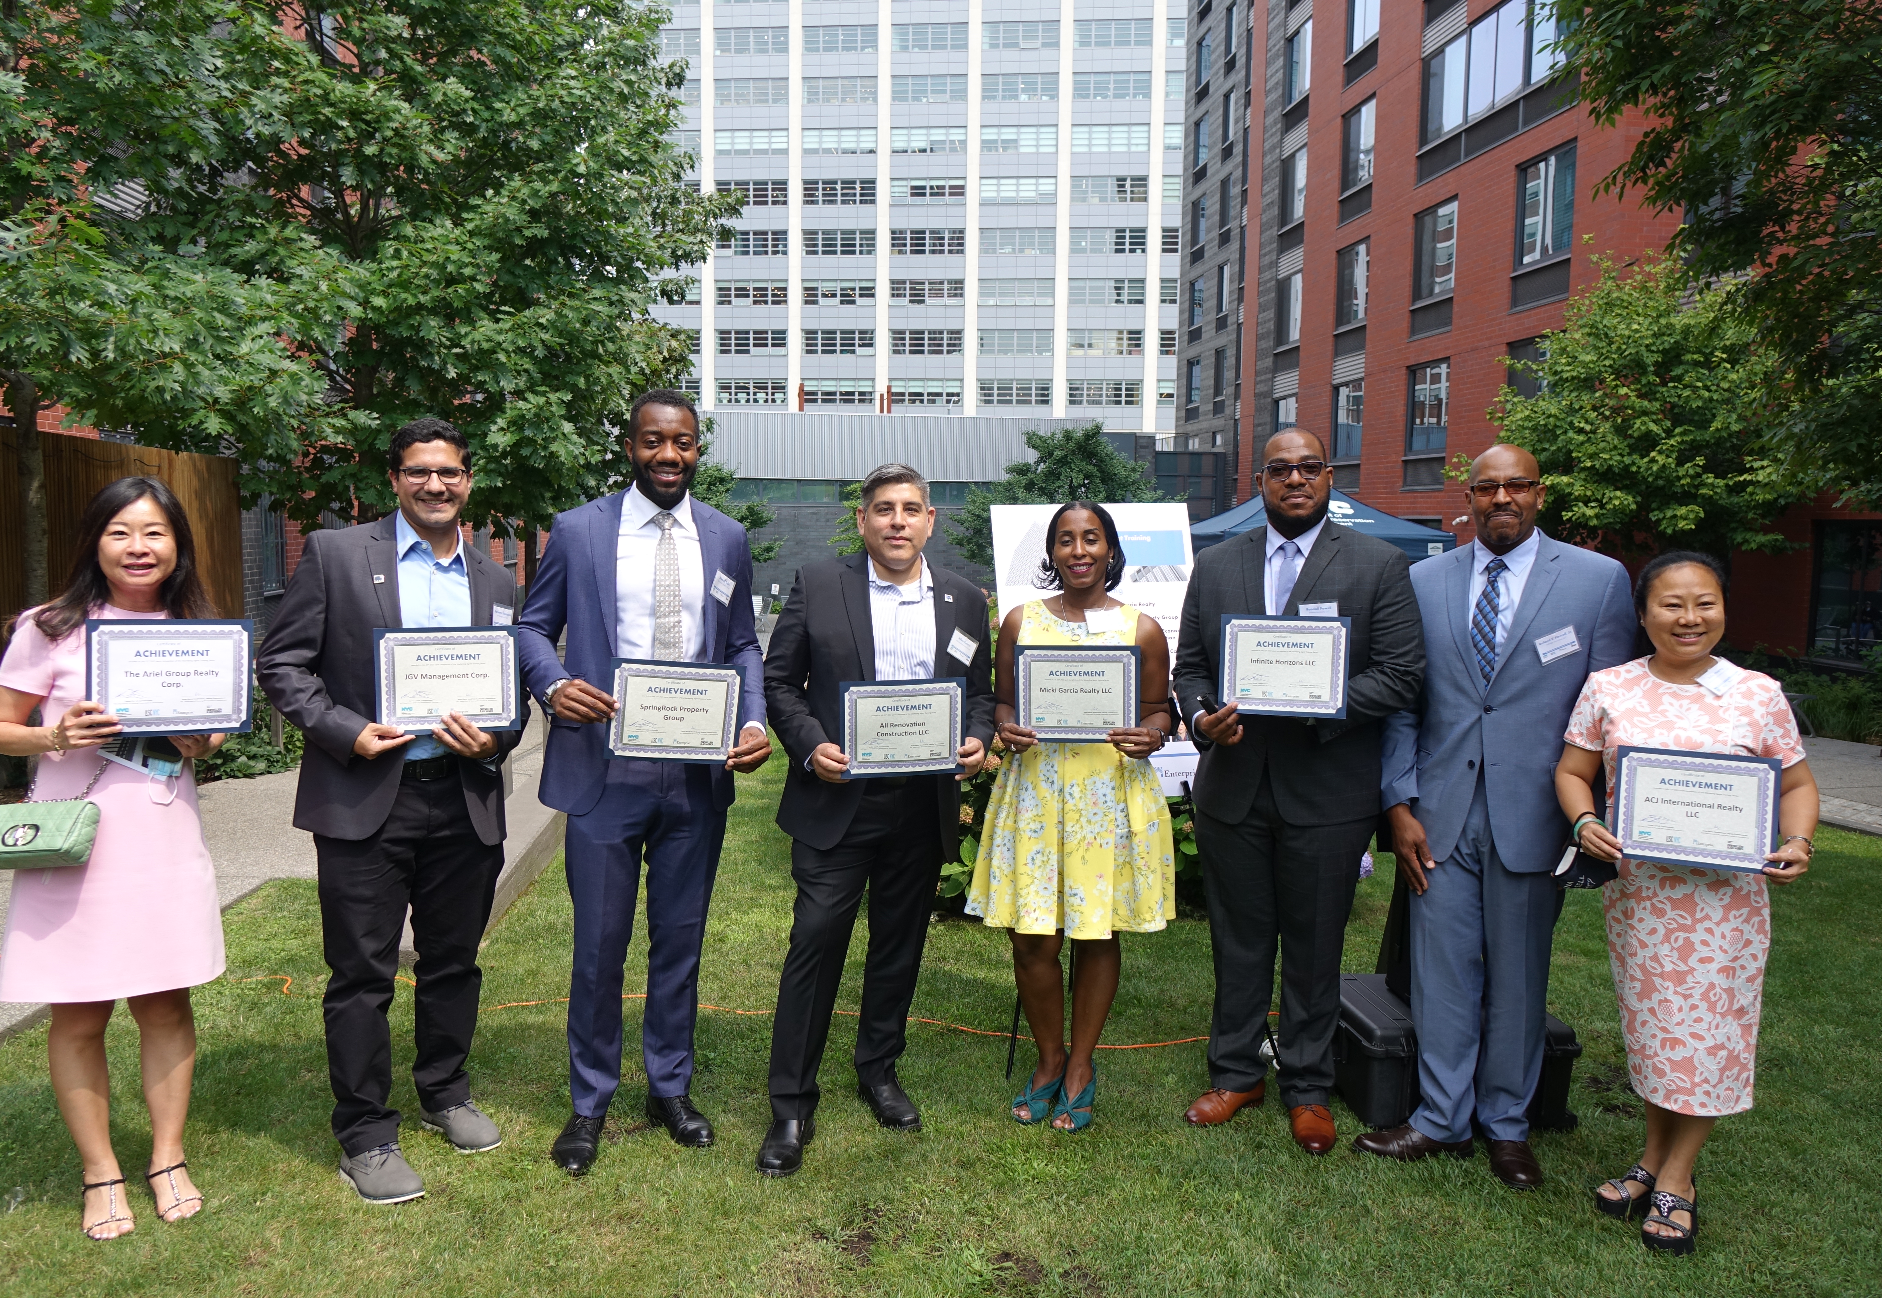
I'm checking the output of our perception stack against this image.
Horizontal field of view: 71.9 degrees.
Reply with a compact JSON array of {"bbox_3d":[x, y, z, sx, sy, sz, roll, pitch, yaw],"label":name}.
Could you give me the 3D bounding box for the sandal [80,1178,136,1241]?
[{"bbox_3d":[-1.881,1.230,2.920,0.090,0.092,0.235,-3,6,-35],"label":"sandal"}]

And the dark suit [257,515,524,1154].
[{"bbox_3d":[-1.245,0.415,2.970,0.550,1.460,0.390,-3,6,-36],"label":"dark suit"}]

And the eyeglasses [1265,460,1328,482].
[{"bbox_3d":[0.850,-0.430,3.140,0.148,0.045,0.145,-4,5,13],"label":"eyeglasses"}]

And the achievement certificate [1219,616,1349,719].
[{"bbox_3d":[0.815,0.041,3.090,0.302,0.236,0.015,4,5,14],"label":"achievement certificate"}]

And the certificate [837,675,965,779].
[{"bbox_3d":[-0.088,0.191,3.112,0.304,0.240,0.010,-2,12,-10],"label":"certificate"}]

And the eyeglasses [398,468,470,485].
[{"bbox_3d":[-1.204,-0.408,3.084,0.144,0.042,0.142,-1,5,-20],"label":"eyeglasses"}]

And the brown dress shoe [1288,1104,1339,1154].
[{"bbox_3d":[0.915,1.155,3.275,0.110,0.115,0.300,1,5,3],"label":"brown dress shoe"}]

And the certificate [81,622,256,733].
[{"bbox_3d":[-1.597,0.061,2.700,0.304,0.240,0.010,-1,5,-40],"label":"certificate"}]

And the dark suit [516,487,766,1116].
[{"bbox_3d":[-0.710,0.370,3.070,0.550,1.500,0.370,-1,5,-24],"label":"dark suit"}]

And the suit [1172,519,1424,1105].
[{"bbox_3d":[0.925,0.443,3.390,0.630,1.540,0.420,2,5,15],"label":"suit"}]

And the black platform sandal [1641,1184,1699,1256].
[{"bbox_3d":[1.672,1.270,2.965,0.098,0.110,0.250,5,6,37],"label":"black platform sandal"}]

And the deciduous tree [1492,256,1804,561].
[{"bbox_3d":[7.630,-1.984,14.200,3.700,4.700,3.700,4,6,30],"label":"deciduous tree"}]

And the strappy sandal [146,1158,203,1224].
[{"bbox_3d":[-1.775,1.225,2.996,0.090,0.092,0.235,-3,7,-40],"label":"strappy sandal"}]

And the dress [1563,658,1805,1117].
[{"bbox_3d":[1.600,0.510,2.810,0.450,0.980,0.320,4,6,33],"label":"dress"}]

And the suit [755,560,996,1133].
[{"bbox_3d":[-0.160,0.472,3.340,0.580,1.430,0.400,0,5,-8],"label":"suit"}]

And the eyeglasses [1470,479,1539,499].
[{"bbox_3d":[1.335,-0.376,3.060,0.147,0.040,0.145,-1,5,28],"label":"eyeglasses"}]

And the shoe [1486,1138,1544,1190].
[{"bbox_3d":[1.432,1.239,3.277,0.110,0.110,0.300,2,5,15],"label":"shoe"}]

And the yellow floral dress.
[{"bbox_3d":[0.325,0.300,3.260,0.510,0.850,0.380,2,5,10],"label":"yellow floral dress"}]

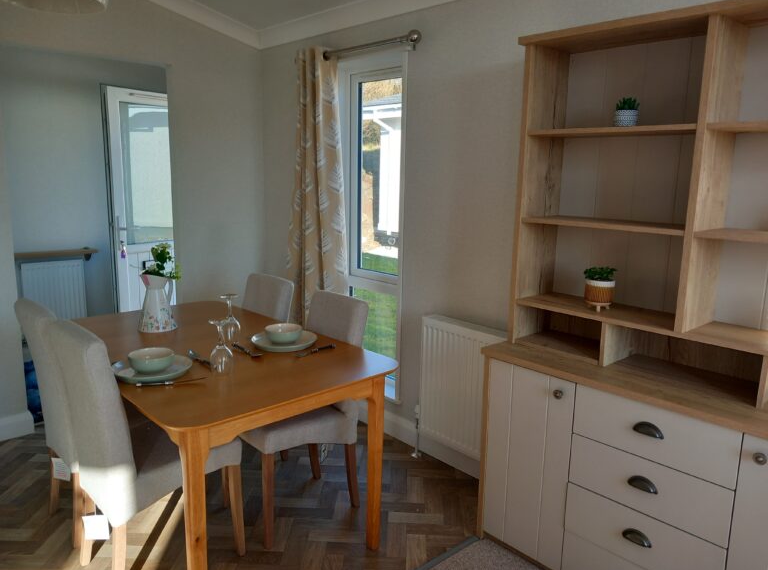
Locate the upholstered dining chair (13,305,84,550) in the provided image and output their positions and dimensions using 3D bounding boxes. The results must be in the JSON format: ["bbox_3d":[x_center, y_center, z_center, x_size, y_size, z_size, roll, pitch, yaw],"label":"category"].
[{"bbox_3d":[-1.157,0.521,2.538,0.564,0.953,0.410,-9,15,-42],"label":"upholstered dining chair"}]

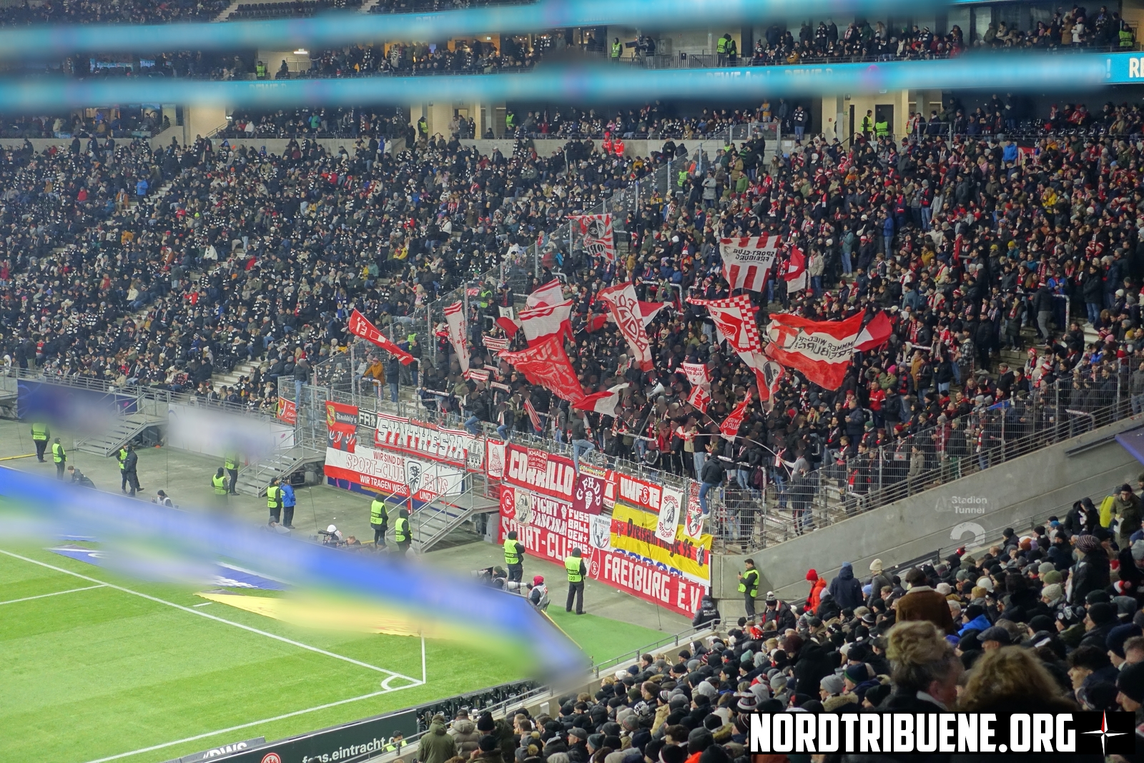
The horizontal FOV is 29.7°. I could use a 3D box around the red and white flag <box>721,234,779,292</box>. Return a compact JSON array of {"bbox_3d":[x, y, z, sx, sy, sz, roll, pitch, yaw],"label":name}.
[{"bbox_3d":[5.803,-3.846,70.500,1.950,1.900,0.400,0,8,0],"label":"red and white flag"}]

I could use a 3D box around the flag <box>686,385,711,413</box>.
[{"bbox_3d":[3.596,0.492,61.000,0.750,0.820,0.250,5,9,30],"label":"flag"}]

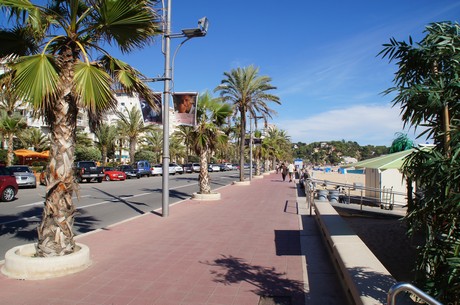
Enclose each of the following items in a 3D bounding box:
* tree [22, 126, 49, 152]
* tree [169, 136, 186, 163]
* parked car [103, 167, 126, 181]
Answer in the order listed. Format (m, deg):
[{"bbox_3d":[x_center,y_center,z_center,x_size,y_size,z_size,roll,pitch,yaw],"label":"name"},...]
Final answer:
[{"bbox_3d":[-22.000,-0.100,39.000,4.300,5.800,4.300,0,-2,11],"label":"tree"},{"bbox_3d":[-10.400,0.260,67.000,4.400,6.700,4.400,0,-2,11],"label":"tree"},{"bbox_3d":[-11.600,2.006,33.000,4.050,1.280,1.720,-2,-2,44],"label":"parked car"}]

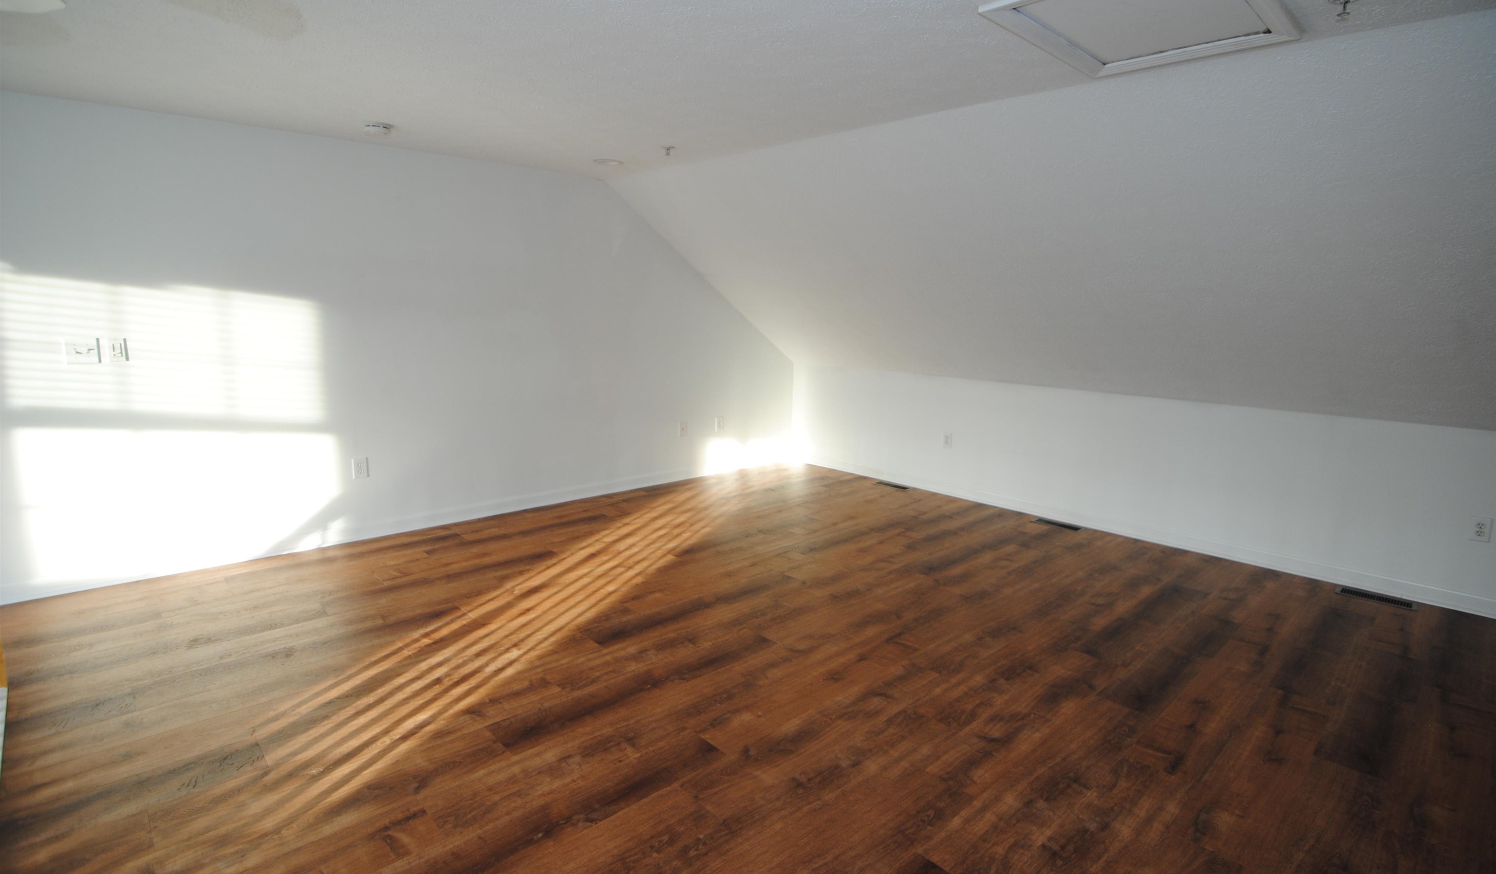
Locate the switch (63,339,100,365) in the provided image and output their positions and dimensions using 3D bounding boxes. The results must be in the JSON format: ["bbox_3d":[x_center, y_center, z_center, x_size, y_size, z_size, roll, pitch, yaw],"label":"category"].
[{"bbox_3d":[-3.253,-0.419,3.250,0.123,0.122,0.020,-8,13,-43],"label":"switch"}]

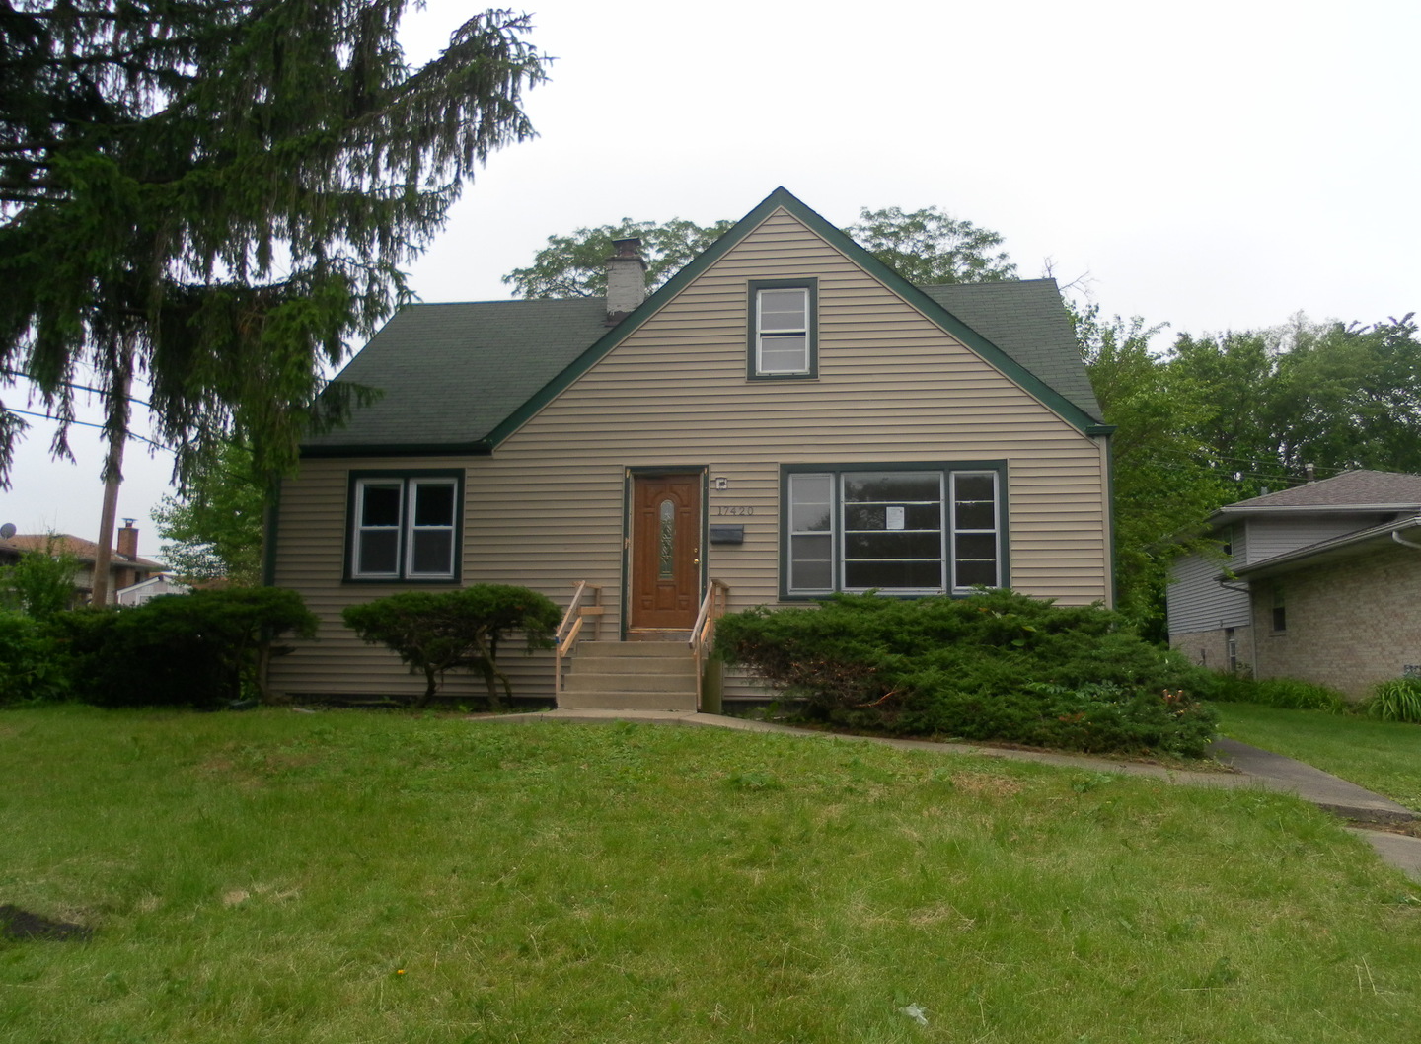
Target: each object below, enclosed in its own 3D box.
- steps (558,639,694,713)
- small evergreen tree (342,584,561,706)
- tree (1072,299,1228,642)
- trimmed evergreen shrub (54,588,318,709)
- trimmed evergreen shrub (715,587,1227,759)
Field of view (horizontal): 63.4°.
[{"bbox_3d":[-0.746,1.819,13.567,1.530,0.773,2.170,-1,-8,8],"label":"steps"},{"bbox_3d":[-3.150,1.491,13.952,2.750,1.450,1.650,-1,-8,8],"label":"small evergreen tree"},{"bbox_3d":[8.154,-0.300,22.265,3.600,8.100,3.800,-1,-8,8],"label":"tree"},{"bbox_3d":[-6.543,1.585,14.377,3.450,1.500,1.900,-1,-8,8],"label":"trimmed evergreen shrub"},{"bbox_3d":[2.629,1.609,12.611,5.300,1.730,2.300,-1,-8,8],"label":"trimmed evergreen shrub"}]

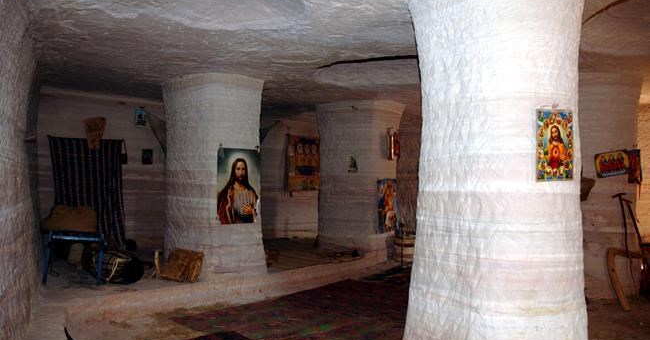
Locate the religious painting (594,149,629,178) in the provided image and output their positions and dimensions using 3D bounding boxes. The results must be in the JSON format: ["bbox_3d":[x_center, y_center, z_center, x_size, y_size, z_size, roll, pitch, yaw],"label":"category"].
[{"bbox_3d":[3.153,-0.071,5.350,0.335,0.265,0.020,-10,-8,44],"label":"religious painting"}]

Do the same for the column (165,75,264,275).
[{"bbox_3d":[-1.280,0.090,5.600,1.130,2.200,1.120,1,-2,-42],"label":"column"}]

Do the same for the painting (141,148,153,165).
[{"bbox_3d":[-2.712,-0.202,7.450,0.163,0.232,0.020,1,-2,-42],"label":"painting"}]

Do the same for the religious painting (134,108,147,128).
[{"bbox_3d":[-2.790,-0.780,7.380,0.178,0.290,0.020,1,-2,-42],"label":"religious painting"}]

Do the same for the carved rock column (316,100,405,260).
[{"bbox_3d":[0.530,0.135,7.350,1.220,2.190,1.180,1,-2,-42],"label":"carved rock column"}]

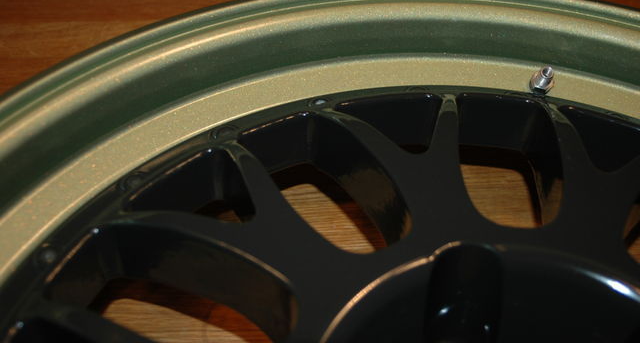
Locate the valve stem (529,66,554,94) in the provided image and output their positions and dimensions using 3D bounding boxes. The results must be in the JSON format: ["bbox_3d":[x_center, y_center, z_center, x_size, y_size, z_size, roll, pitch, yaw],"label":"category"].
[{"bbox_3d":[0.117,-0.049,0.399,0.012,0.014,0.012,10,60,6],"label":"valve stem"}]

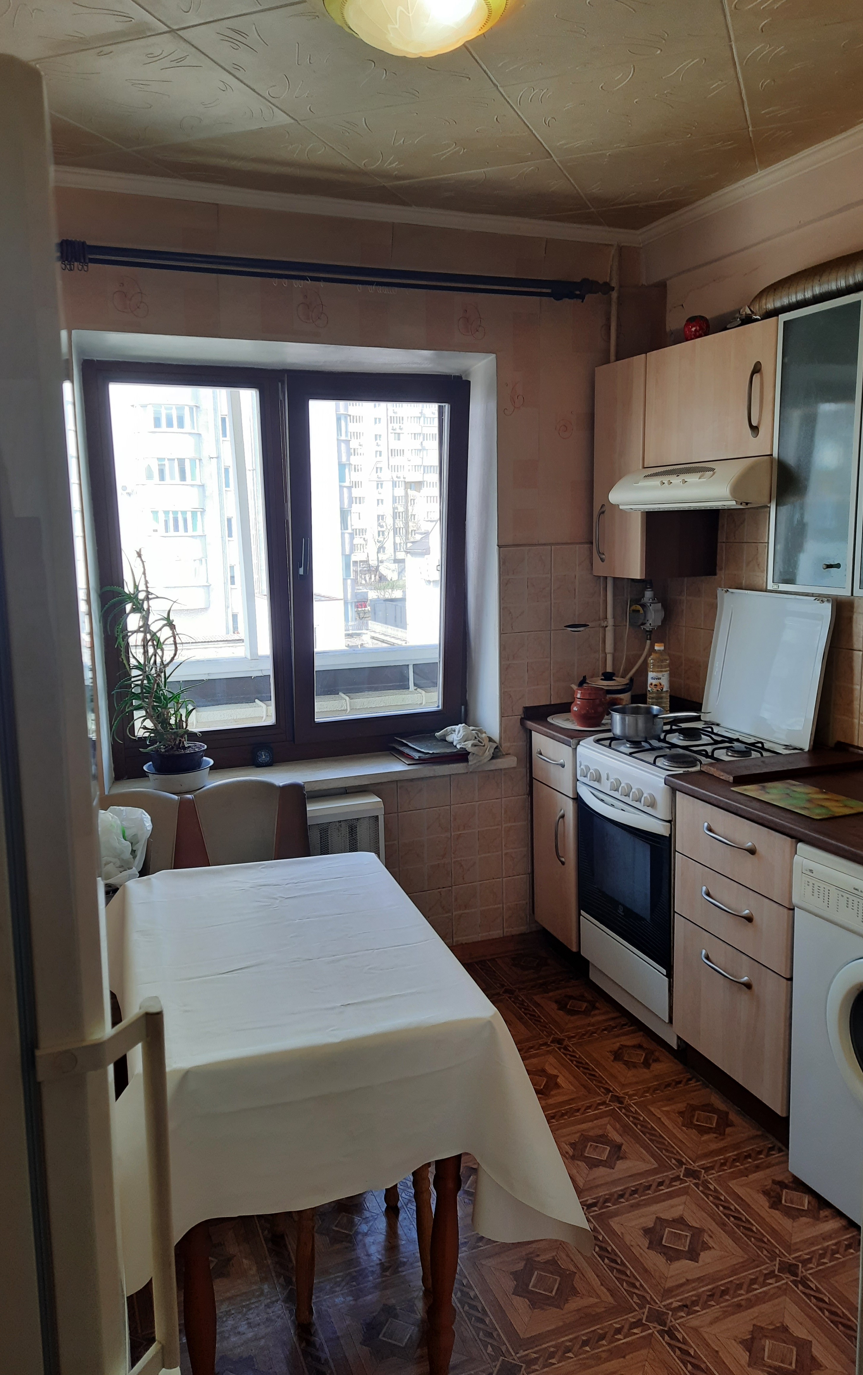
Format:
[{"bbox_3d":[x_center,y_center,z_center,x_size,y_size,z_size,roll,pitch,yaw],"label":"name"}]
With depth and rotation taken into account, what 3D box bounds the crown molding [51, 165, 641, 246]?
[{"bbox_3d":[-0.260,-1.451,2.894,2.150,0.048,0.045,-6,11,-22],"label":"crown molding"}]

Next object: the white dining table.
[{"bbox_3d":[-0.263,0.897,2.046,0.670,0.755,1.020,-5,11,-17],"label":"white dining table"}]

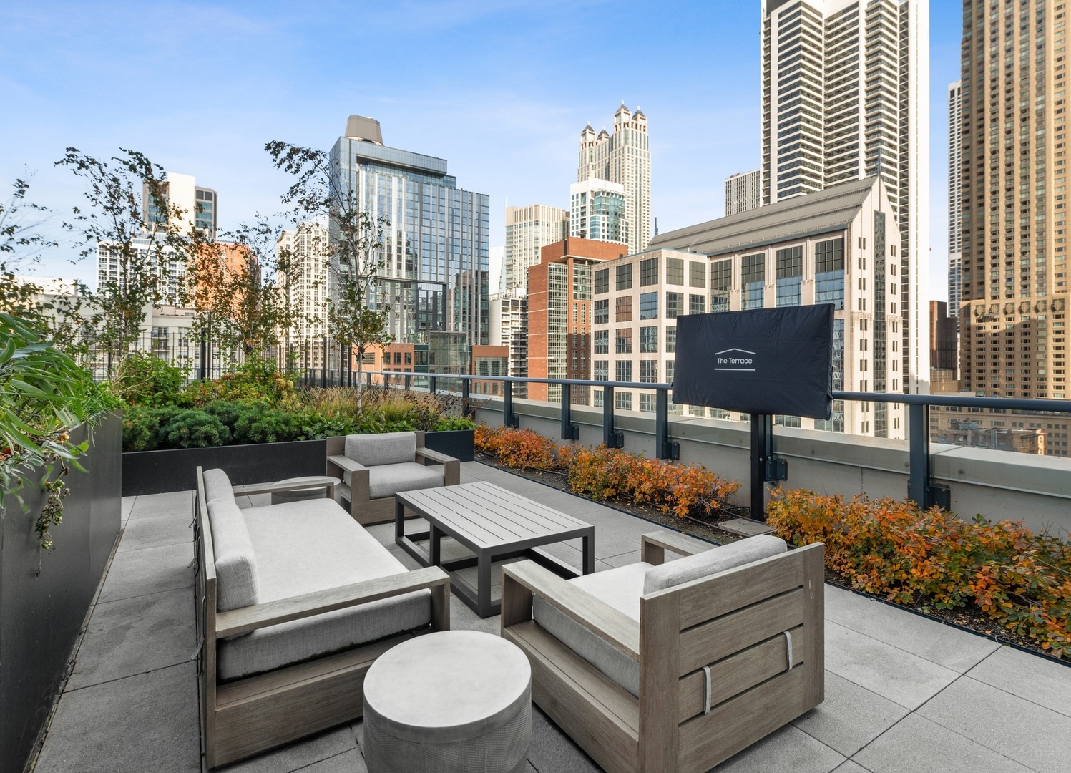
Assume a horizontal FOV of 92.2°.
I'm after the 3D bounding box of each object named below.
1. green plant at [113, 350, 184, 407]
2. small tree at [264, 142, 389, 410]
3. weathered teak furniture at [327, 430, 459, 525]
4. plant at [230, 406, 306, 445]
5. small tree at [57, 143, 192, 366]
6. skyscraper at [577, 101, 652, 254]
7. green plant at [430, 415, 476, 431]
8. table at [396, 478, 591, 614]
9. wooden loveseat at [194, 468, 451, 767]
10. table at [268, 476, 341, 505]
[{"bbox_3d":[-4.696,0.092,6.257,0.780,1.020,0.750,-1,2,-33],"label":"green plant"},{"bbox_3d":[-3.239,-1.585,7.944,1.850,4.443,1.600,-1,2,-22],"label":"small tree"},{"bbox_3d":[-1.345,0.816,4.872,0.970,0.630,0.900,-1,2,-33],"label":"weathered teak furniture"},{"bbox_3d":[-3.382,0.465,6.574,0.850,0.470,0.800,-1,3,-27],"label":"plant"},{"bbox_3d":[-5.160,-1.155,6.393,1.380,3.683,1.350,-1,3,-39],"label":"small tree"},{"bbox_3d":[72.700,-117.121,474.201,29.000,265.000,67.000,-1,2,-33],"label":"skyscraper"},{"bbox_3d":[-1.180,0.532,7.403,0.640,0.290,0.480,-1,2,-33],"label":"green plant"},{"bbox_3d":[-0.370,1.082,3.756,0.814,0.398,1.504,-1,3,-33],"label":"table"},{"bbox_3d":[-1.405,0.962,3.014,0.924,0.682,2.290,-1,3,-34],"label":"wooden loveseat"},{"bbox_3d":[-1.849,0.974,4.200,0.510,0.360,0.510,-1,2,-33],"label":"table"}]

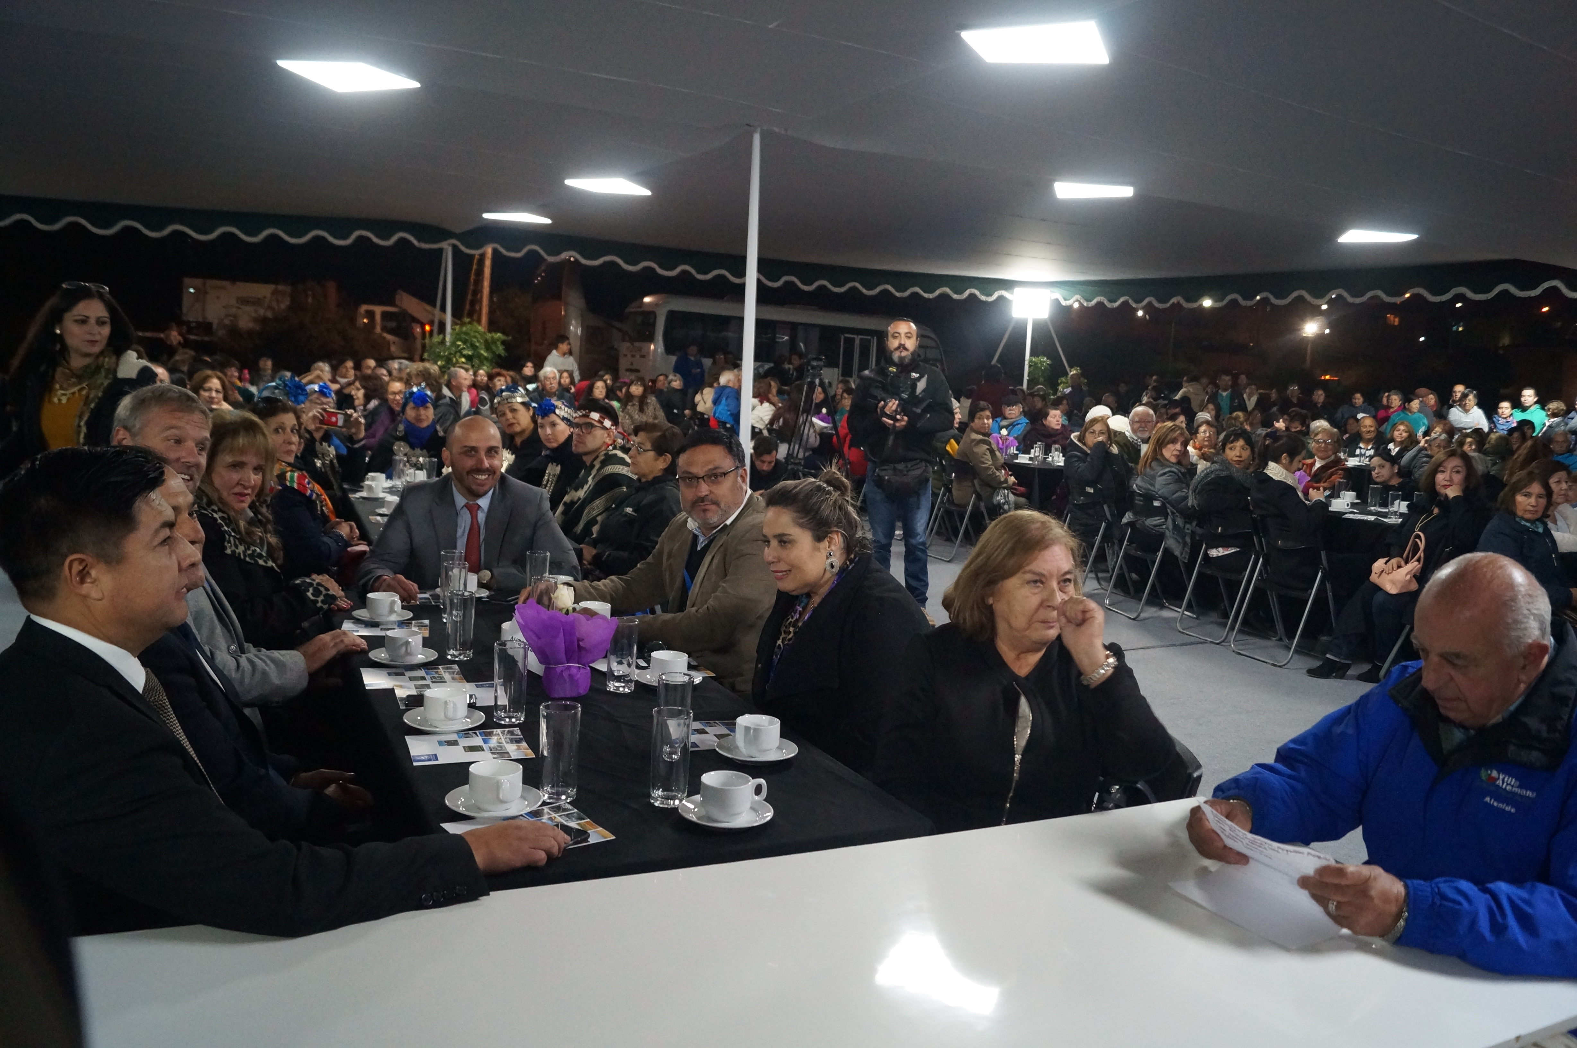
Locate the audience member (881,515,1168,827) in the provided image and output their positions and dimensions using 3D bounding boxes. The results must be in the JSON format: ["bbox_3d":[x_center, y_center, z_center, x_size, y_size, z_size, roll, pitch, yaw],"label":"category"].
[{"bbox_3d":[0.366,0.604,2.083,0.600,1.250,0.780,8,10,32],"label":"audience member"}]

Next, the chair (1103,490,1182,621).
[{"bbox_3d":[2.333,0.180,7.521,0.470,0.780,0.450,0,9,-20],"label":"chair"}]

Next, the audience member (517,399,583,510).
[{"bbox_3d":[-1.166,0.073,5.293,0.740,1.220,0.520,-3,10,-36],"label":"audience member"}]

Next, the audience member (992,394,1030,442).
[{"bbox_3d":[2.096,-0.621,11.338,0.500,1.252,0.650,4,8,7],"label":"audience member"}]

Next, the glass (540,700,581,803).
[{"bbox_3d":[-0.358,0.355,1.849,0.064,0.147,0.064,3,8,0],"label":"glass"}]

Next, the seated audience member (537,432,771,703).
[{"bbox_3d":[-0.359,0.415,3.008,0.840,1.290,0.660,-1,9,-30],"label":"seated audience member"}]

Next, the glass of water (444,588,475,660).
[{"bbox_3d":[-0.736,0.227,2.647,0.064,0.147,0.064,3,8,0],"label":"glass of water"}]

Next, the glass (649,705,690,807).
[{"bbox_3d":[-0.184,0.364,1.850,0.064,0.147,0.064,3,8,0],"label":"glass"}]

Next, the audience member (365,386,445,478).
[{"bbox_3d":[-1.898,-0.086,6.114,0.530,1.220,0.720,0,9,-21],"label":"audience member"}]

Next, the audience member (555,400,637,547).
[{"bbox_3d":[-0.942,0.103,4.960,0.720,1.255,0.520,-2,9,-30],"label":"audience member"}]

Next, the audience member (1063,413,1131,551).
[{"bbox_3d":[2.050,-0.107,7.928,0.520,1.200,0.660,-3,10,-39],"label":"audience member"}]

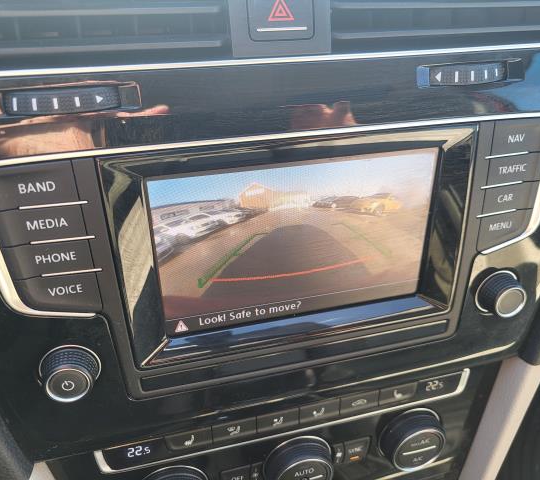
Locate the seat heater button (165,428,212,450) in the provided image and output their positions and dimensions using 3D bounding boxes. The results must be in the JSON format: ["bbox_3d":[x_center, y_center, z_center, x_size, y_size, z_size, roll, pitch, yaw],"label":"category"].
[{"bbox_3d":[-0.048,0.117,0.283,0.027,0.013,0.005,-8,28,-13],"label":"seat heater button"}]

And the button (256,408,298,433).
[{"bbox_3d":[0.005,0.111,0.295,0.026,0.013,0.005,-8,28,-13],"label":"button"}]

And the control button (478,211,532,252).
[{"bbox_3d":[0.130,-0.006,0.269,0.033,0.021,0.005,-8,28,-13],"label":"control button"}]

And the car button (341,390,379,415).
[{"bbox_3d":[0.058,0.104,0.307,0.026,0.013,0.005,-8,28,-13],"label":"car button"}]

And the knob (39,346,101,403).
[{"bbox_3d":[-0.097,0.066,0.231,0.028,0.028,0.015,-8,28,-13],"label":"knob"}]

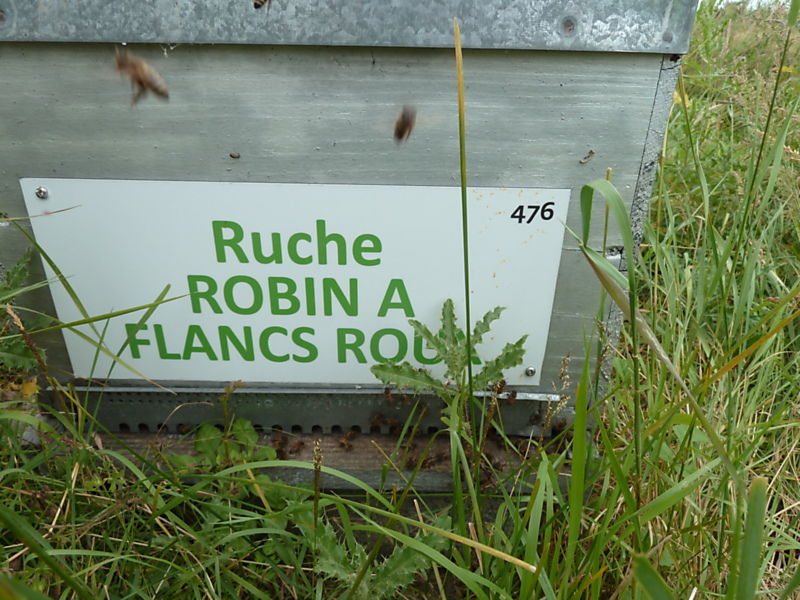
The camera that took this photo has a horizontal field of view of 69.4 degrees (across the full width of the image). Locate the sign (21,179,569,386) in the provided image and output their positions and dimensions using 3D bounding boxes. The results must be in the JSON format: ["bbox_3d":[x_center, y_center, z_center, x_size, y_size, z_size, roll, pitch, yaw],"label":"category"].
[{"bbox_3d":[-0.066,-0.006,0.396,0.345,0.149,0.004,1,27,-1],"label":"sign"}]

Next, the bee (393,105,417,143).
[{"bbox_3d":[0.002,-0.083,0.270,0.007,0.006,0.015,12,67,20],"label":"bee"}]

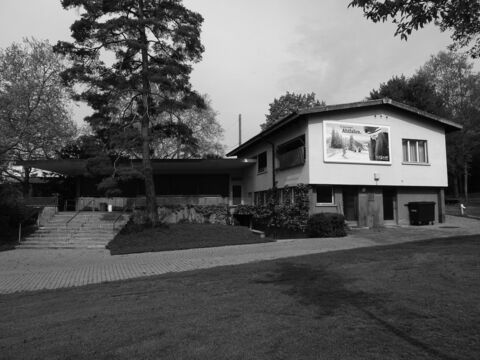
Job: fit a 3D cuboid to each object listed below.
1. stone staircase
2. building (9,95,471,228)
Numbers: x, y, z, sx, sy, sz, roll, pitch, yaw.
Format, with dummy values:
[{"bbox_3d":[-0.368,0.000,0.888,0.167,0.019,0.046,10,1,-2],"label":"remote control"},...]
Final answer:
[{"bbox_3d":[-9.250,2.794,18.845,4.900,1.800,3.100,0,-4,1],"label":"stone staircase"},{"bbox_3d":[-1.700,-0.582,27.920,32.500,8.100,18.800,0,-4,-6],"label":"building"}]

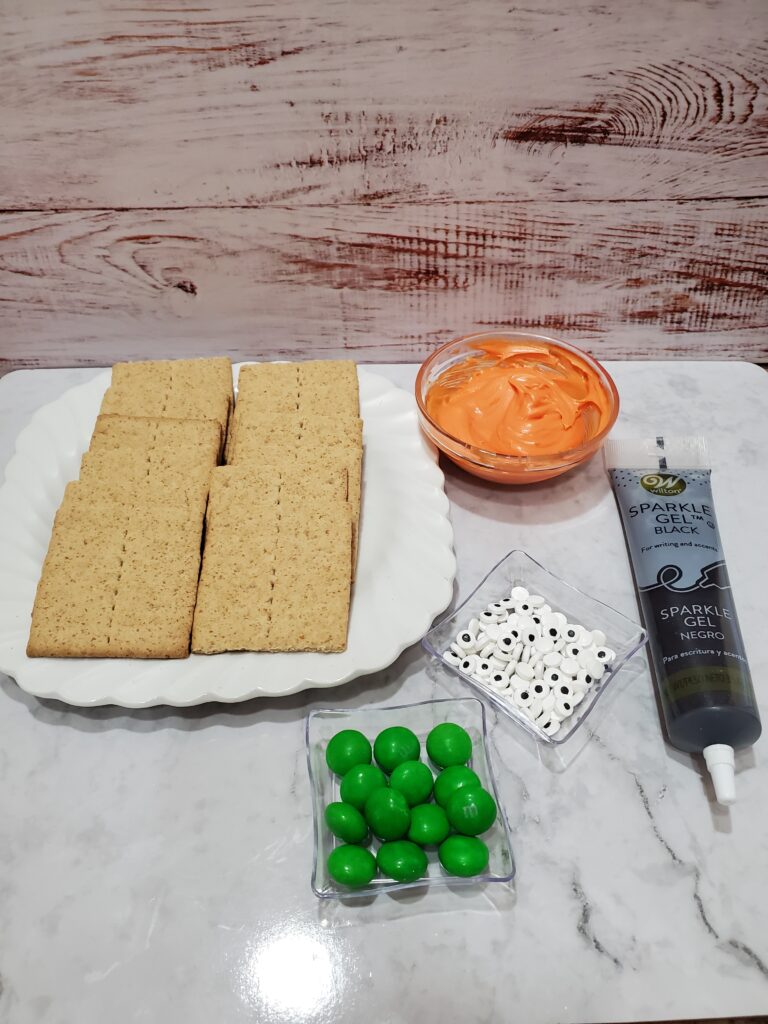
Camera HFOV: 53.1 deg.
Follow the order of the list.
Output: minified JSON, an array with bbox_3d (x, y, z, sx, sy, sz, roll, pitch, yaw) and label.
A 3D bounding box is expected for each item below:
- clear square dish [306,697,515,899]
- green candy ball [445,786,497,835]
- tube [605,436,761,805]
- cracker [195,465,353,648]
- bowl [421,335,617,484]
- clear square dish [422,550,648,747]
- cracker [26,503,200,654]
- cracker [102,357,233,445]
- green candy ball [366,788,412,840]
[{"bbox_3d":[0.007,0.095,0.253,0.060,0.017,0.060,-3,49,-4],"label":"clear square dish"},{"bbox_3d":[0.028,0.095,0.246,0.016,0.015,0.016,0,49,0],"label":"green candy ball"},{"bbox_3d":[0.122,0.024,0.306,0.052,0.034,0.183,6,49,4],"label":"tube"},{"bbox_3d":[-0.042,0.021,0.301,0.058,0.006,0.071,0,61,-1],"label":"cracker"},{"bbox_3d":[0.059,-0.041,0.360,0.092,0.037,0.092,0,49,0],"label":"bowl"},{"bbox_3d":[0.056,0.052,0.291,0.059,0.017,0.059,35,57,26],"label":"clear square dish"},{"bbox_3d":[-0.099,0.026,0.291,0.058,0.006,0.059,0,64,-1],"label":"cracker"},{"bbox_3d":[-0.101,-0.047,0.363,0.058,0.006,0.061,-3,58,-4],"label":"cracker"},{"bbox_3d":[0.001,0.096,0.246,0.015,0.015,0.017,0,49,0],"label":"green candy ball"}]

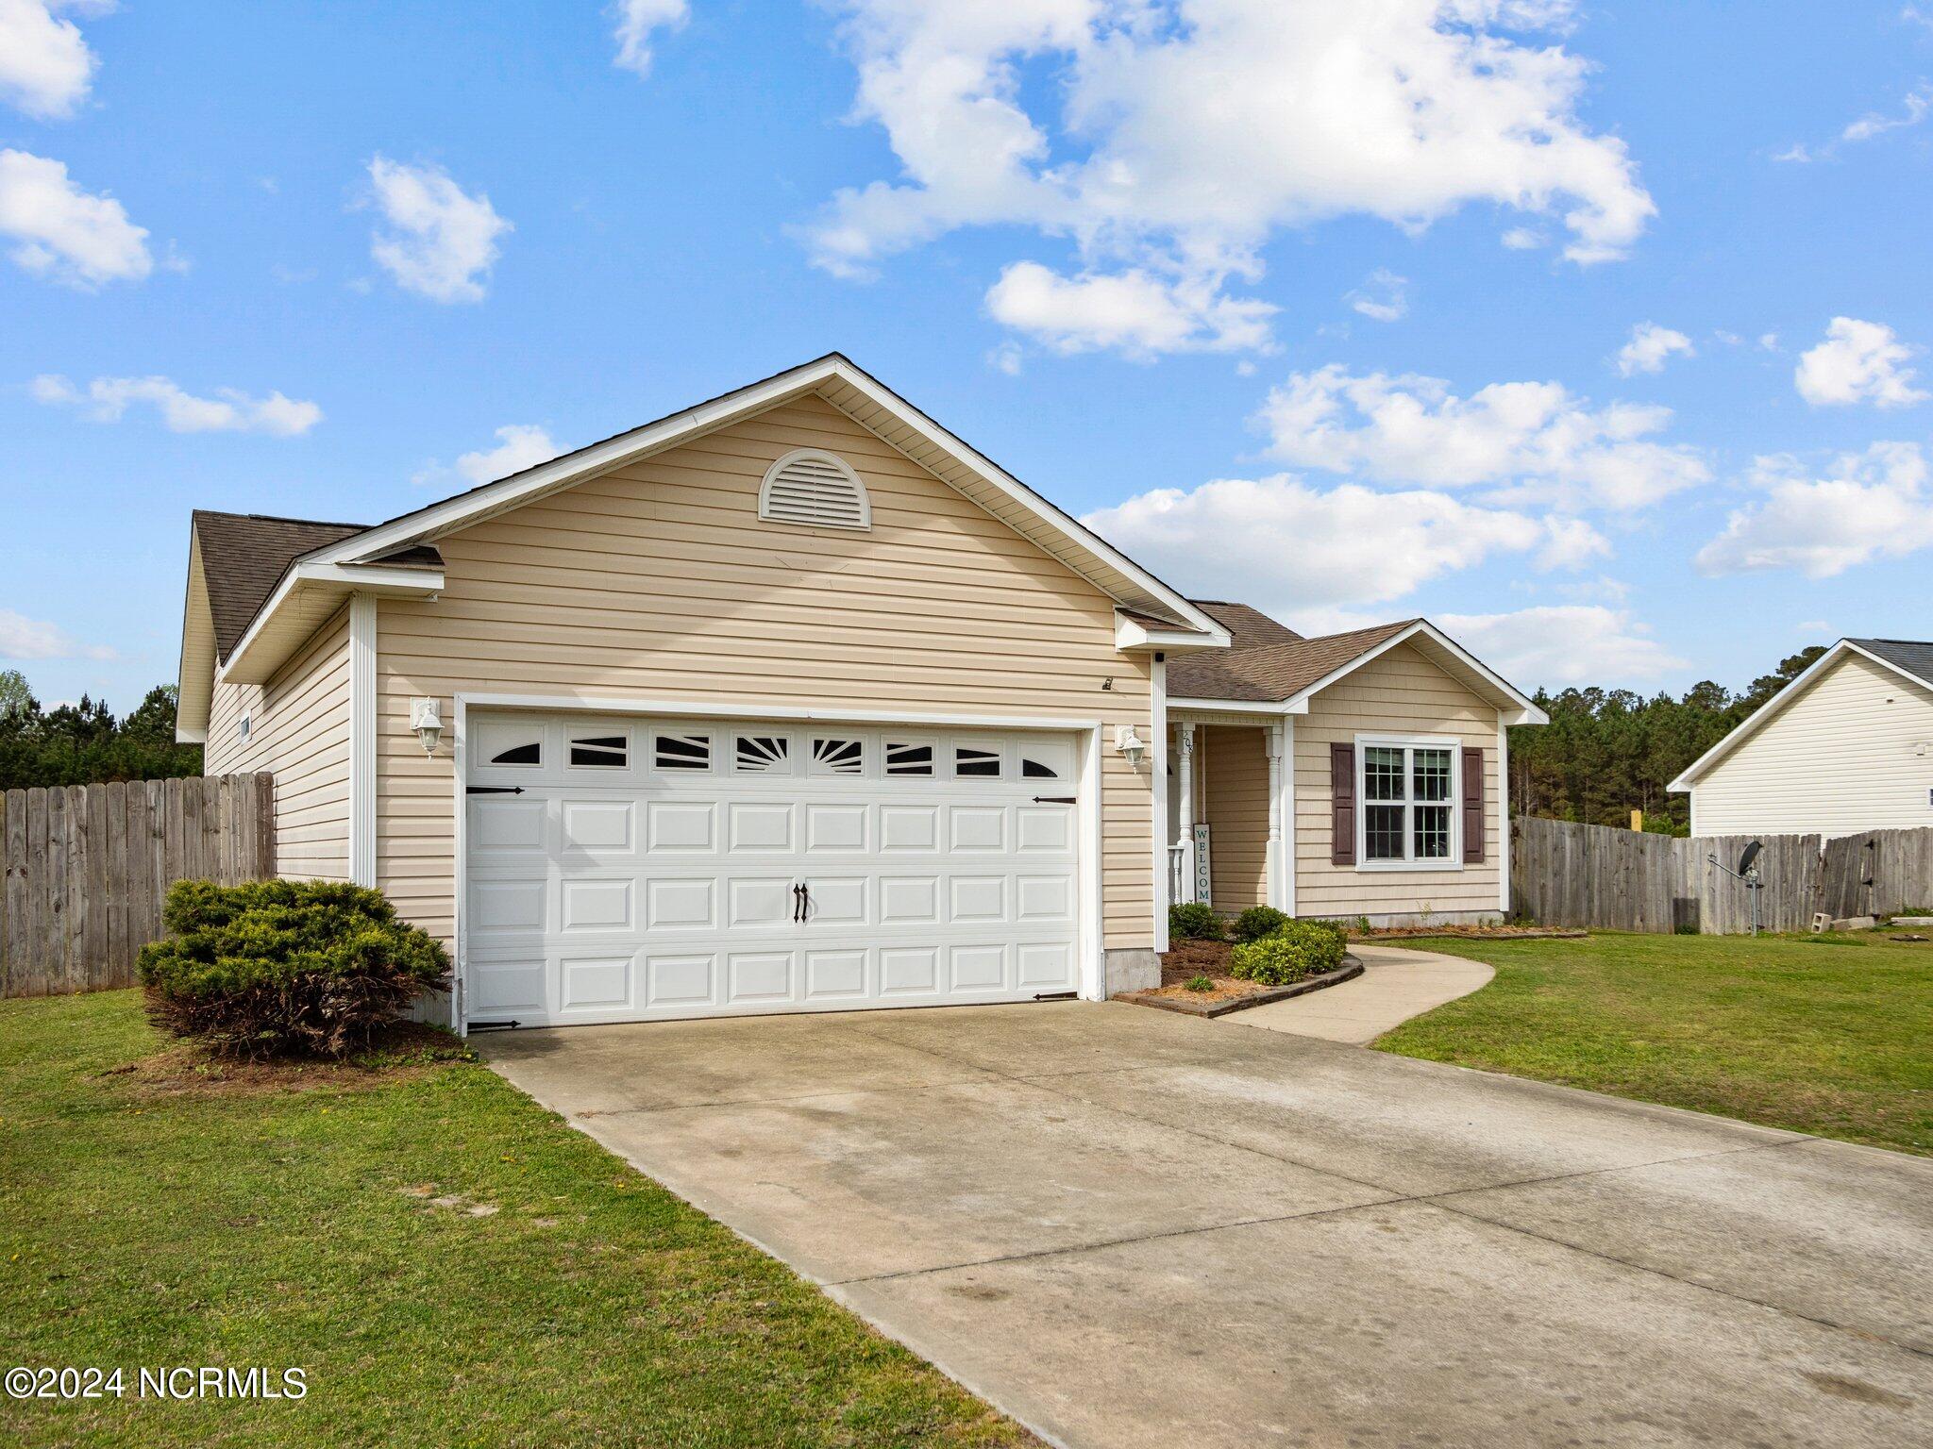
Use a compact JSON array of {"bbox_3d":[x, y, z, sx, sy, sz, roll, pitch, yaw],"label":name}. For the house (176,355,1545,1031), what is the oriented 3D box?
[{"bbox_3d":[-0.518,0.081,19.260,15.833,5.245,14.251,2,-4,-29],"label":"house"}]

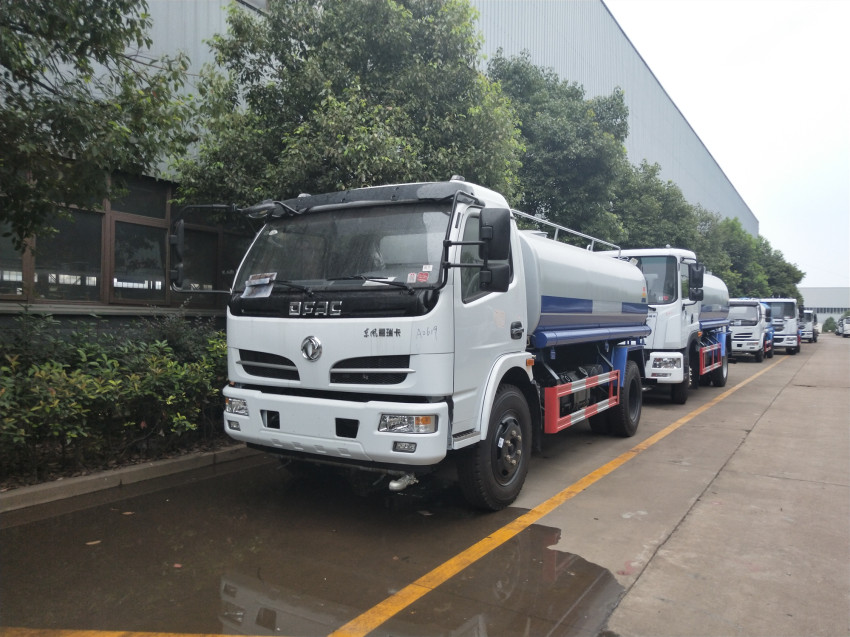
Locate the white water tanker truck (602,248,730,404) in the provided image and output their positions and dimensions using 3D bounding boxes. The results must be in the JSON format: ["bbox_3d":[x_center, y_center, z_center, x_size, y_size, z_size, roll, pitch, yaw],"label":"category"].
[{"bbox_3d":[5.150,0.179,13.685,2.420,2.820,6.200,0,-1,34],"label":"white water tanker truck"}]

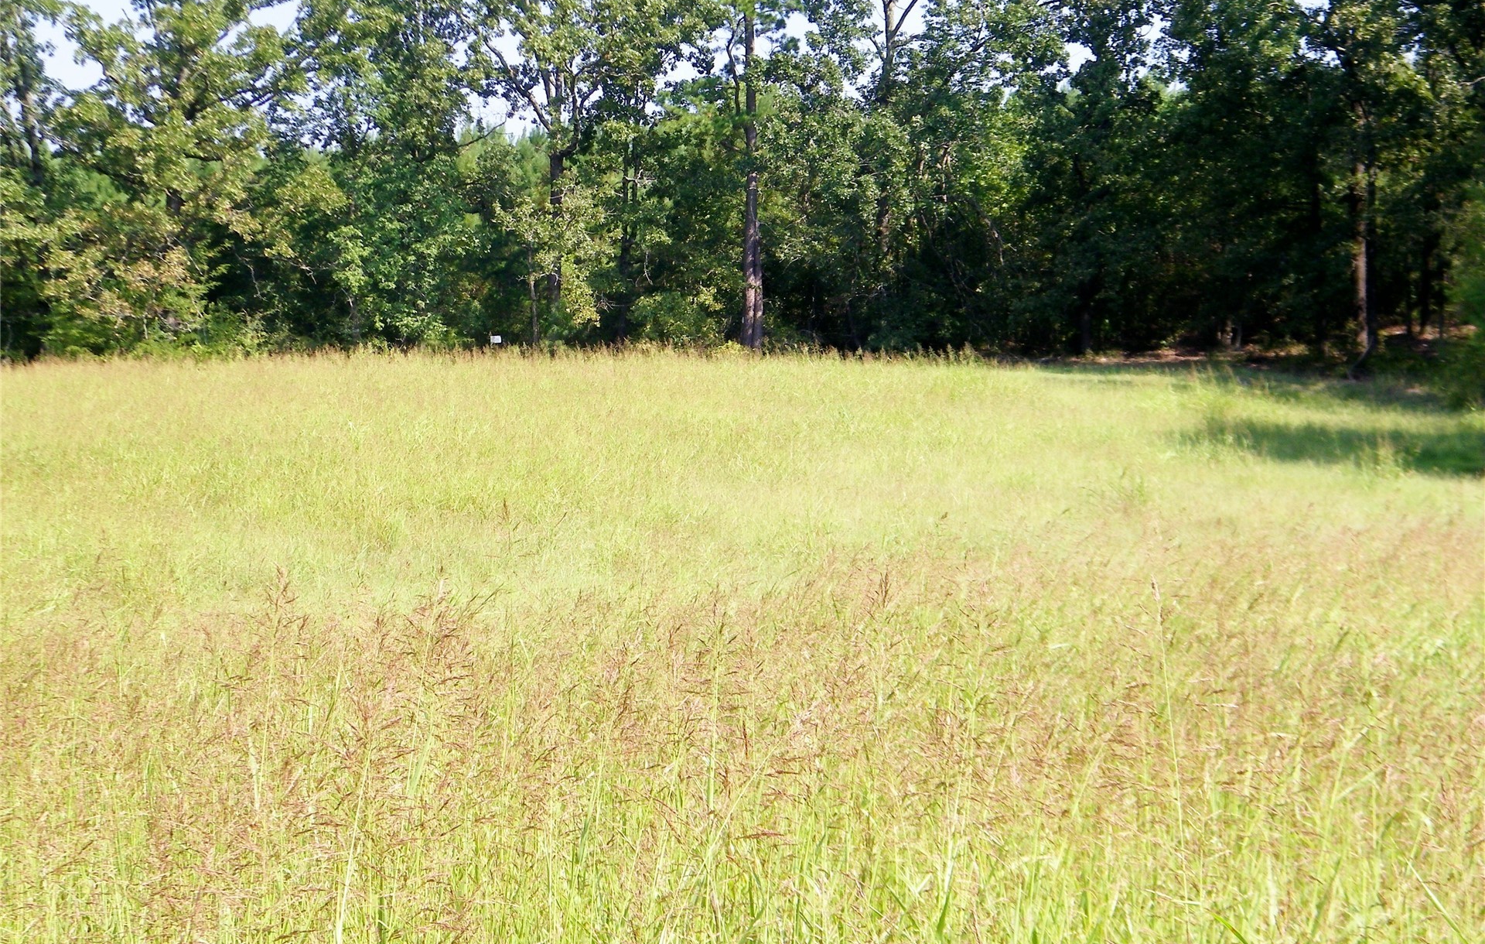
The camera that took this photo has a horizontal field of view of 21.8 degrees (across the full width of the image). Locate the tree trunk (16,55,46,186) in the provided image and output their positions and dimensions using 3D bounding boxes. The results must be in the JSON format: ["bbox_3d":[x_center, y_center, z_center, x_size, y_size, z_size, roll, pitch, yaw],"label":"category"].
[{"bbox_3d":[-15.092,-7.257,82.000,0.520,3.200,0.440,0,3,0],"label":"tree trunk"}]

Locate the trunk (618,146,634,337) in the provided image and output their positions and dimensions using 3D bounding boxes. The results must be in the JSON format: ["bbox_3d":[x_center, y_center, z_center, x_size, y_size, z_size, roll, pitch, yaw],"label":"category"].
[{"bbox_3d":[-2.597,-5.104,86.000,0.340,4.550,0.340,0,3,0],"label":"trunk"}]

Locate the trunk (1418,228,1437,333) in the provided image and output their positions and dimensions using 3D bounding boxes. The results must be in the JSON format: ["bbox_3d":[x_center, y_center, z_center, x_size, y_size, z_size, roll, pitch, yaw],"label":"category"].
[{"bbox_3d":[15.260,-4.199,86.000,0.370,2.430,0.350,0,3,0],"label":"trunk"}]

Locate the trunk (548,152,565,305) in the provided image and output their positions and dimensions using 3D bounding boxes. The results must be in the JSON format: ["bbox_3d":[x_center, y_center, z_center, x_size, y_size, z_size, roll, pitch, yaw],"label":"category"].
[{"bbox_3d":[-4.051,-5.174,84.000,0.350,3.560,0.350,0,3,0],"label":"trunk"}]

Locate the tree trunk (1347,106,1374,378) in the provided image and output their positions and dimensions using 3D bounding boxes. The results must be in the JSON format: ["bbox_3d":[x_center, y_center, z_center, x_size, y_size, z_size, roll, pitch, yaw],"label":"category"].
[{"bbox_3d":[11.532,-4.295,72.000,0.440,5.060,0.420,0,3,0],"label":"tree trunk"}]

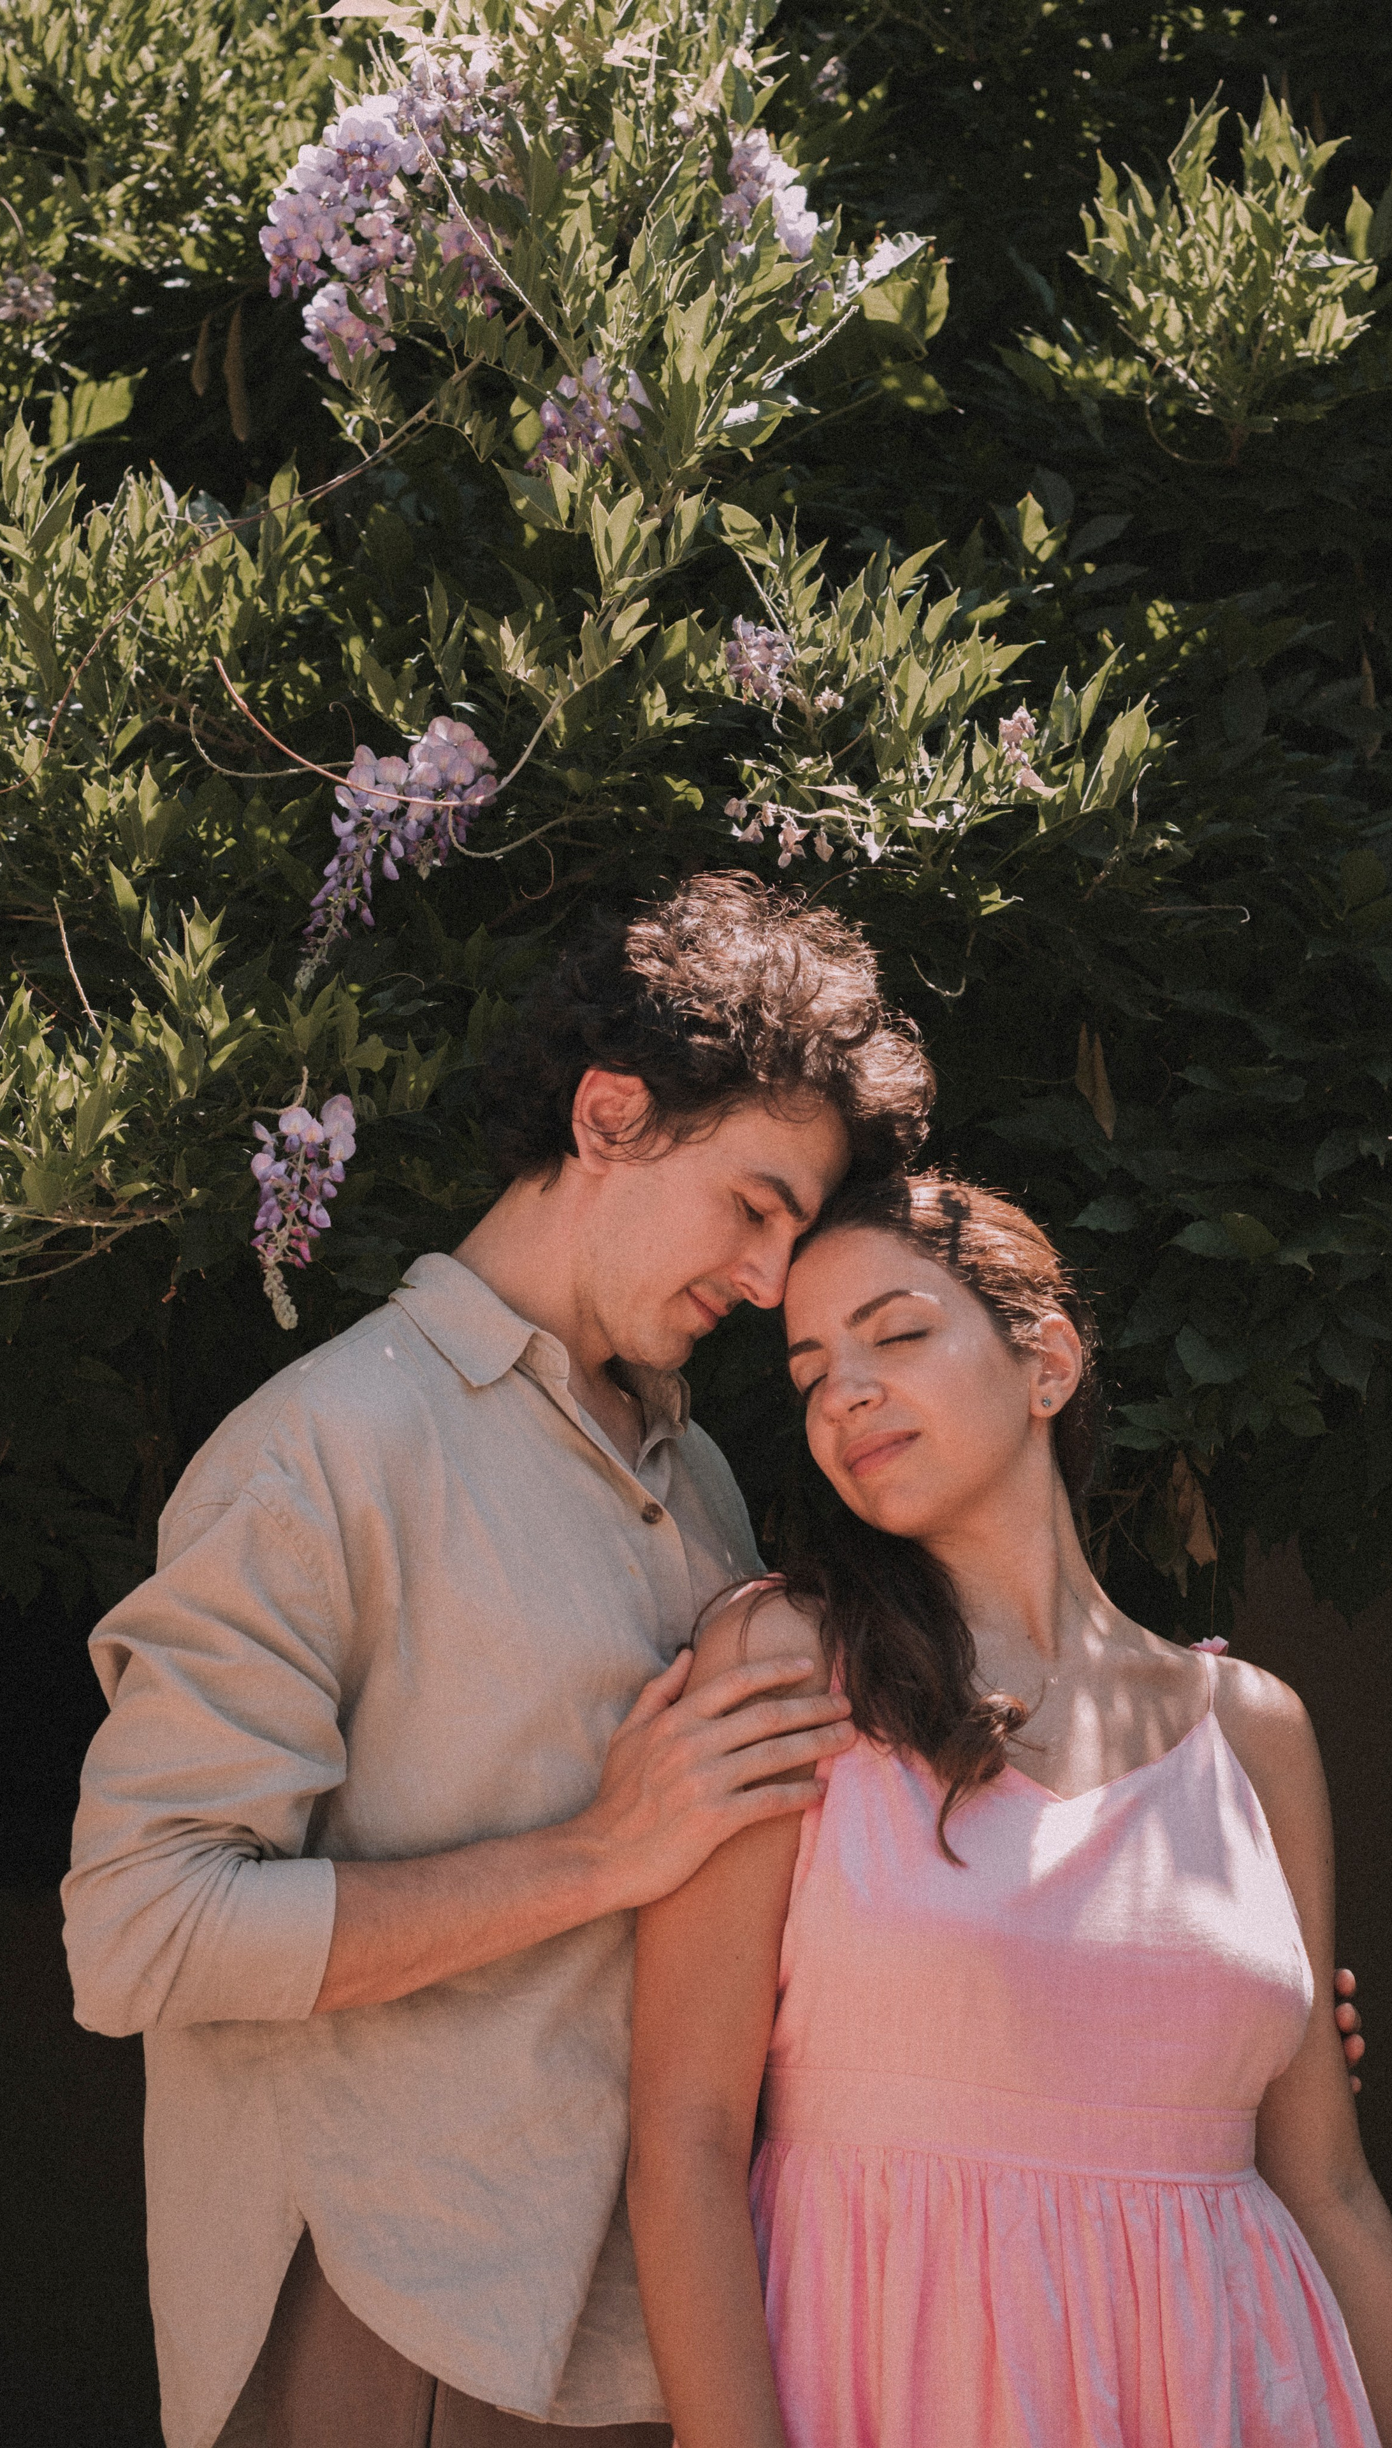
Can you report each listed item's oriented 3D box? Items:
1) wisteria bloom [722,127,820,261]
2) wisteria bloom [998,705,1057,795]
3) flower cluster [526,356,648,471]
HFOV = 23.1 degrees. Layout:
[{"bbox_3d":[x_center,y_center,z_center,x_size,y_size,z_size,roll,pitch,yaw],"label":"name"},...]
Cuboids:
[{"bbox_3d":[0.054,-0.742,2.450,0.070,0.095,0.065,0,-2,0],"label":"wisteria bloom"},{"bbox_3d":[0.225,-0.321,2.300,0.040,0.060,0.036,0,-2,0],"label":"wisteria bloom"},{"bbox_3d":[-0.076,-0.567,2.380,0.086,0.079,0.070,0,-2,0],"label":"flower cluster"}]

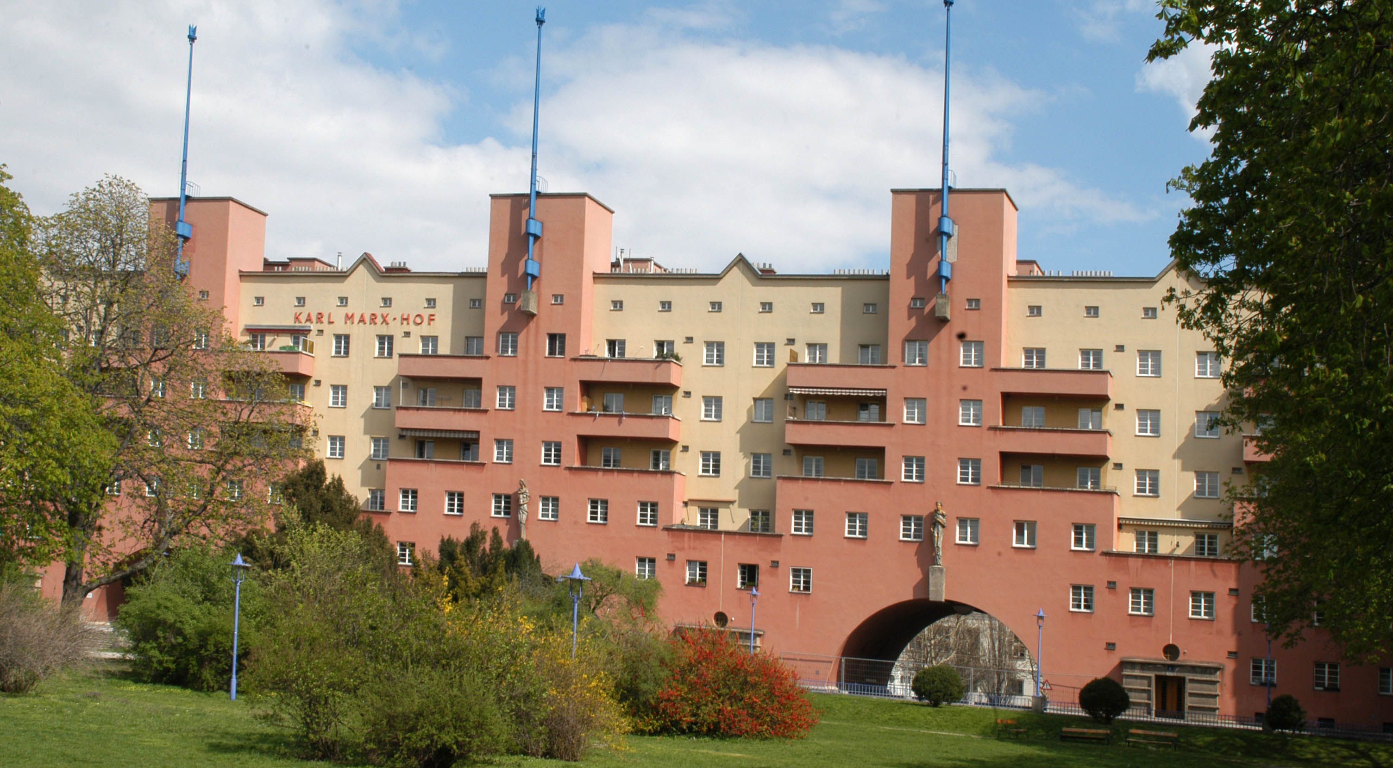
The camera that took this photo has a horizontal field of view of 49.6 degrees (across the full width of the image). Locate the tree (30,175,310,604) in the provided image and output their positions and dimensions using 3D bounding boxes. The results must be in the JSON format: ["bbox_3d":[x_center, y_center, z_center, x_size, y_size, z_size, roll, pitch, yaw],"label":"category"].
[{"bbox_3d":[-19.935,1.028,57.000,10.000,17.000,9.300,1,-6,17],"label":"tree"}]

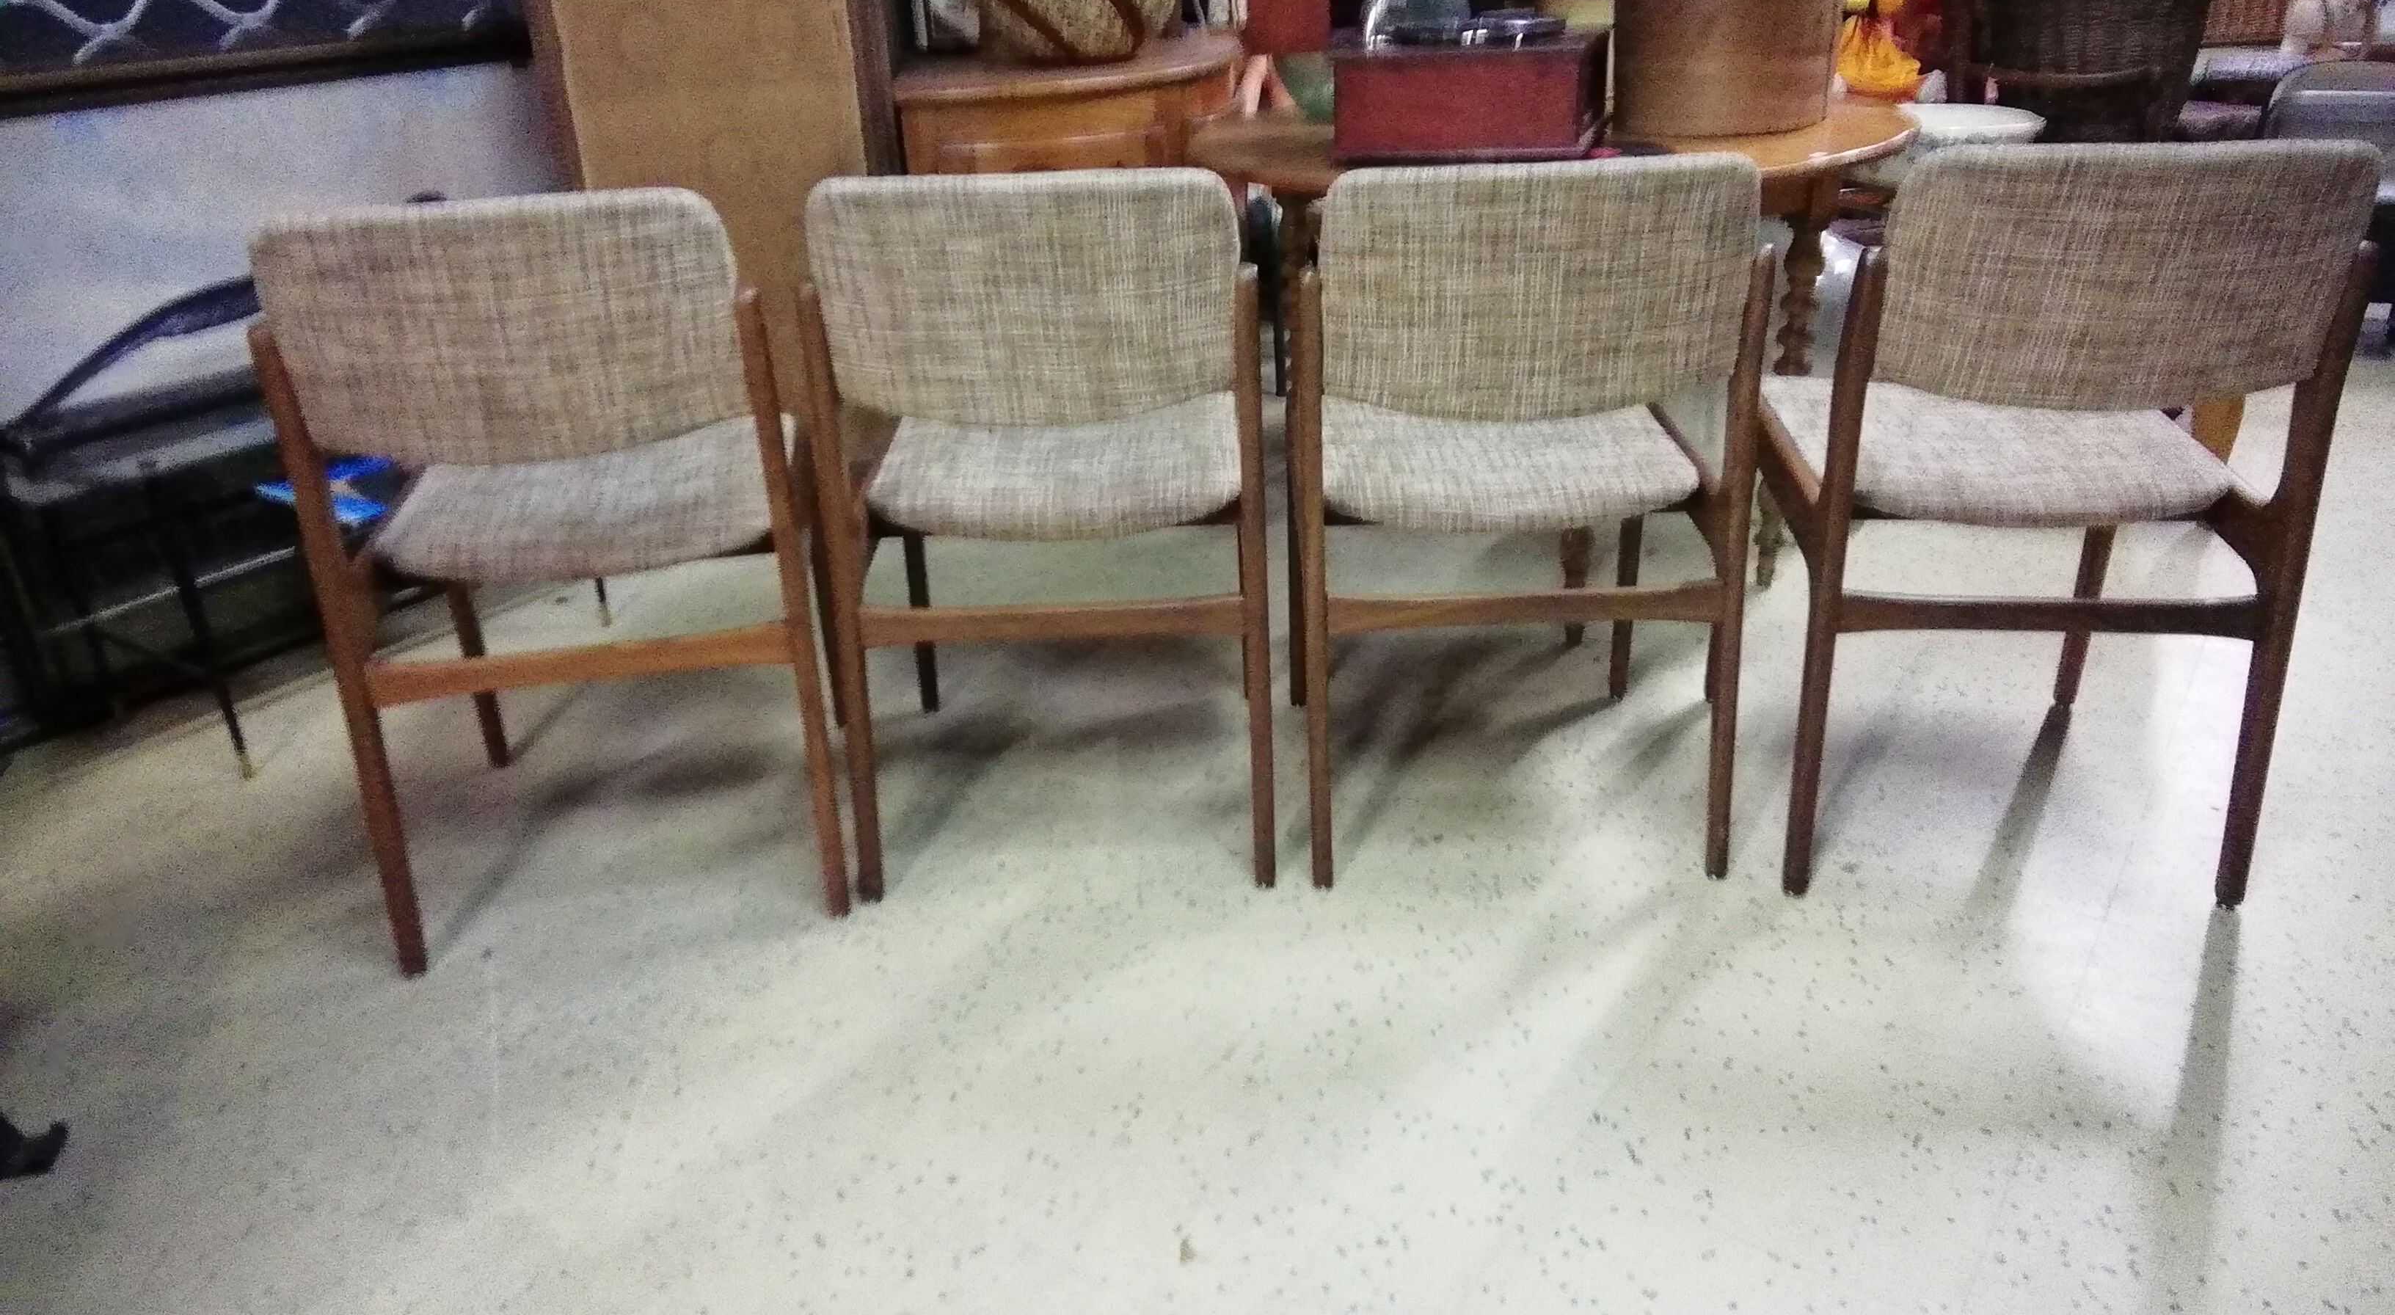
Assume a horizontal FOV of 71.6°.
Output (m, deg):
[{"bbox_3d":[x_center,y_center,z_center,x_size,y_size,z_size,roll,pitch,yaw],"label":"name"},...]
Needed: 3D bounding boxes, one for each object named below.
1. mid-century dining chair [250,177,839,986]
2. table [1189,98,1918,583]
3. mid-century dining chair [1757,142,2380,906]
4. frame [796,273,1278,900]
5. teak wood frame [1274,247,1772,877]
[{"bbox_3d":[-0.686,-0.101,1.916,0.489,0.707,0.528,-6,25,-9],"label":"mid-century dining chair"},{"bbox_3d":[0.509,-0.431,2.521,1.010,0.722,1.010,-2,24,0],"label":"table"},{"bbox_3d":[0.906,-0.200,1.883,0.491,0.803,0.540,0,25,6],"label":"mid-century dining chair"},{"bbox_3d":[-0.160,-0.152,1.984,0.489,0.707,0.528,-2,24,1],"label":"frame"},{"bbox_3d":[0.351,-0.207,1.944,0.491,0.803,0.540,-2,24,1],"label":"teak wood frame"}]

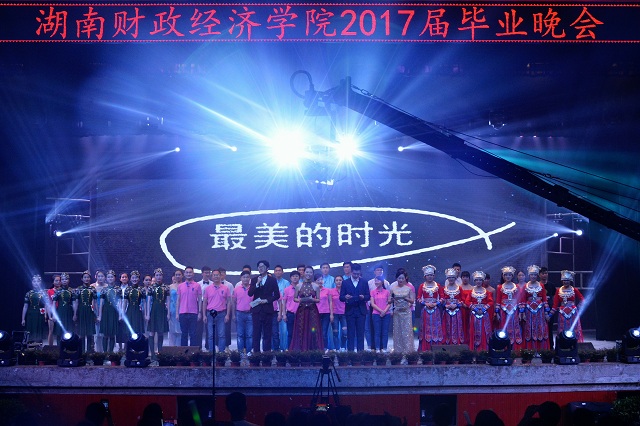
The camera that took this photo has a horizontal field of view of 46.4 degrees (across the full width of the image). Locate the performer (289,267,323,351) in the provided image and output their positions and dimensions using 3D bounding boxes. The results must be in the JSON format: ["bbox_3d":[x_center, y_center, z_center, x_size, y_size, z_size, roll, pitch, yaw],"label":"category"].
[{"bbox_3d":[-0.253,1.899,14.500,0.660,1.710,0.480,0,-3,0],"label":"performer"}]

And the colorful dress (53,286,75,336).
[{"bbox_3d":[-5.023,1.927,14.610,0.453,0.991,0.320,0,-3,-3],"label":"colorful dress"}]

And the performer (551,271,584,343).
[{"bbox_3d":[4.801,1.932,14.409,0.651,1.638,0.400,0,-4,5],"label":"performer"}]

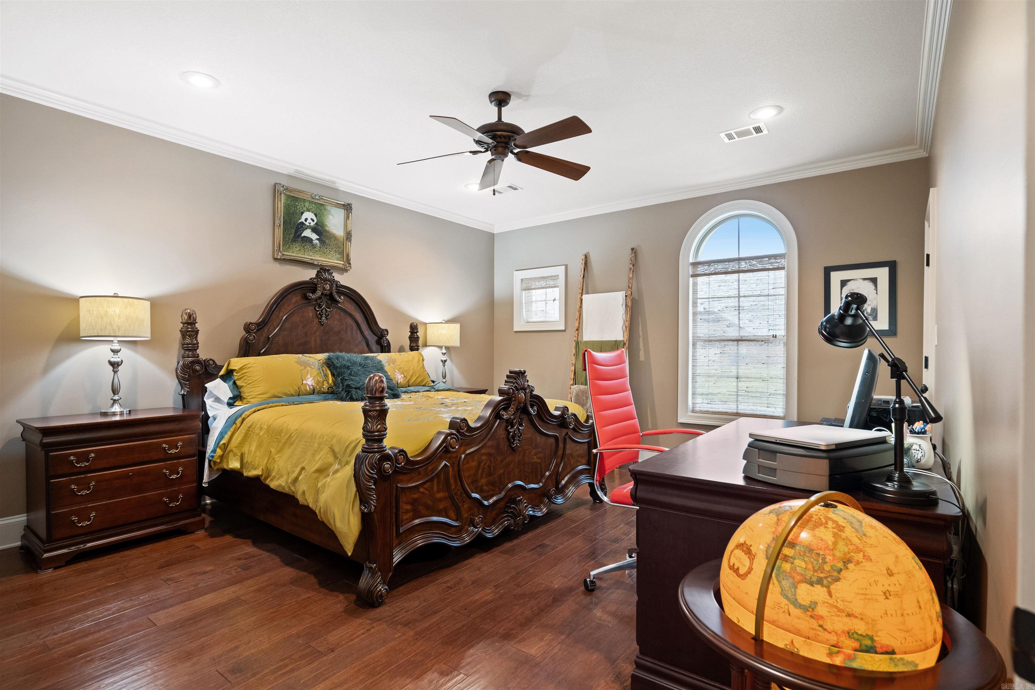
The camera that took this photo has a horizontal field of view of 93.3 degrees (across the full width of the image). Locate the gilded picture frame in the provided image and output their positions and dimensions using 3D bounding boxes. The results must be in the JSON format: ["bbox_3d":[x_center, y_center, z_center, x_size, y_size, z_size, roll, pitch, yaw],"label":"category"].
[{"bbox_3d":[-1.810,-1.023,4.354,0.060,0.628,0.725,0,0,38],"label":"gilded picture frame"}]

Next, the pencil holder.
[{"bbox_3d":[1.425,0.375,1.735,0.115,0.122,0.115,0,0,38],"label":"pencil holder"}]

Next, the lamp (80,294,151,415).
[{"bbox_3d":[-2.534,0.054,3.077,0.350,0.745,0.350,0,0,38],"label":"lamp"}]

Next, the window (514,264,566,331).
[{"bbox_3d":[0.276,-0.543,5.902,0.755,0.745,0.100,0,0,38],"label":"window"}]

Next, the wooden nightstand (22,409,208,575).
[{"bbox_3d":[-2.455,0.817,3.000,0.460,0.773,0.790,0,0,38],"label":"wooden nightstand"}]

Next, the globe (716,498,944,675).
[{"bbox_3d":[0.657,0.543,1.056,0.395,0.395,0.395,0,0,38],"label":"globe"}]

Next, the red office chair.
[{"bbox_3d":[0.712,0.625,2.523,0.650,1.200,0.620,0,0,33],"label":"red office chair"}]

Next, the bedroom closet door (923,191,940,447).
[{"bbox_3d":[2.730,0.157,3.235,0.090,2.160,0.930,0,0,38],"label":"bedroom closet door"}]

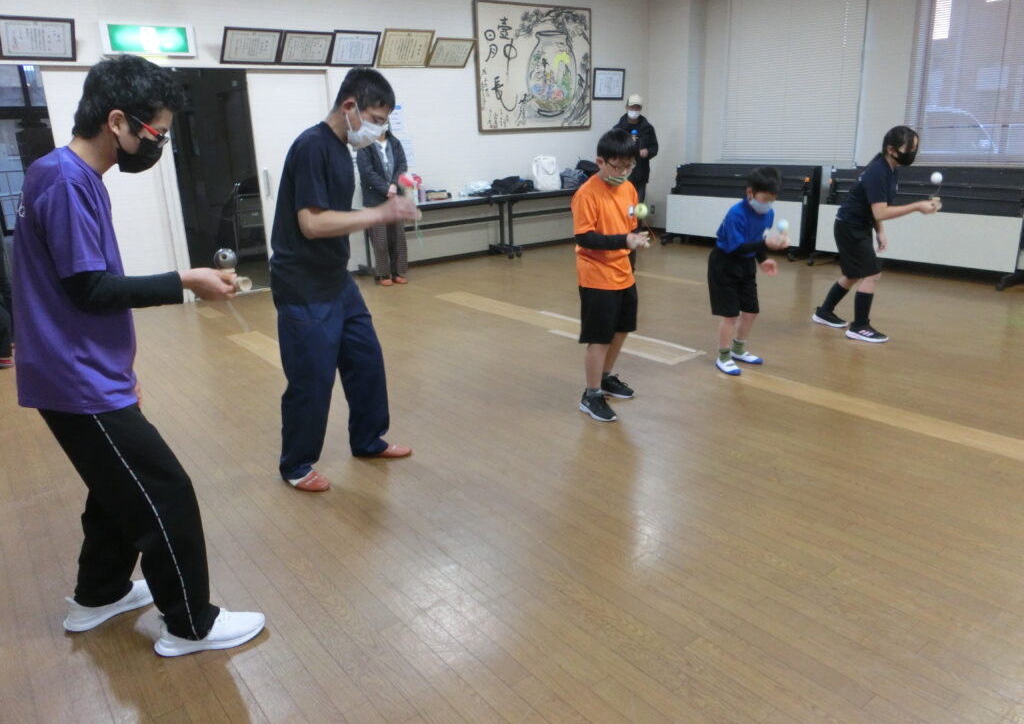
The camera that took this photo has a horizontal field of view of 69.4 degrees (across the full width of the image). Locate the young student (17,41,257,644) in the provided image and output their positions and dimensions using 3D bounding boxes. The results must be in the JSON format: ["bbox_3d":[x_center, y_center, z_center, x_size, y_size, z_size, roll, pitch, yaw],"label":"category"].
[{"bbox_3d":[-1.050,0.024,2.058,0.620,1.640,0.490,-10,19,-24],"label":"young student"}]

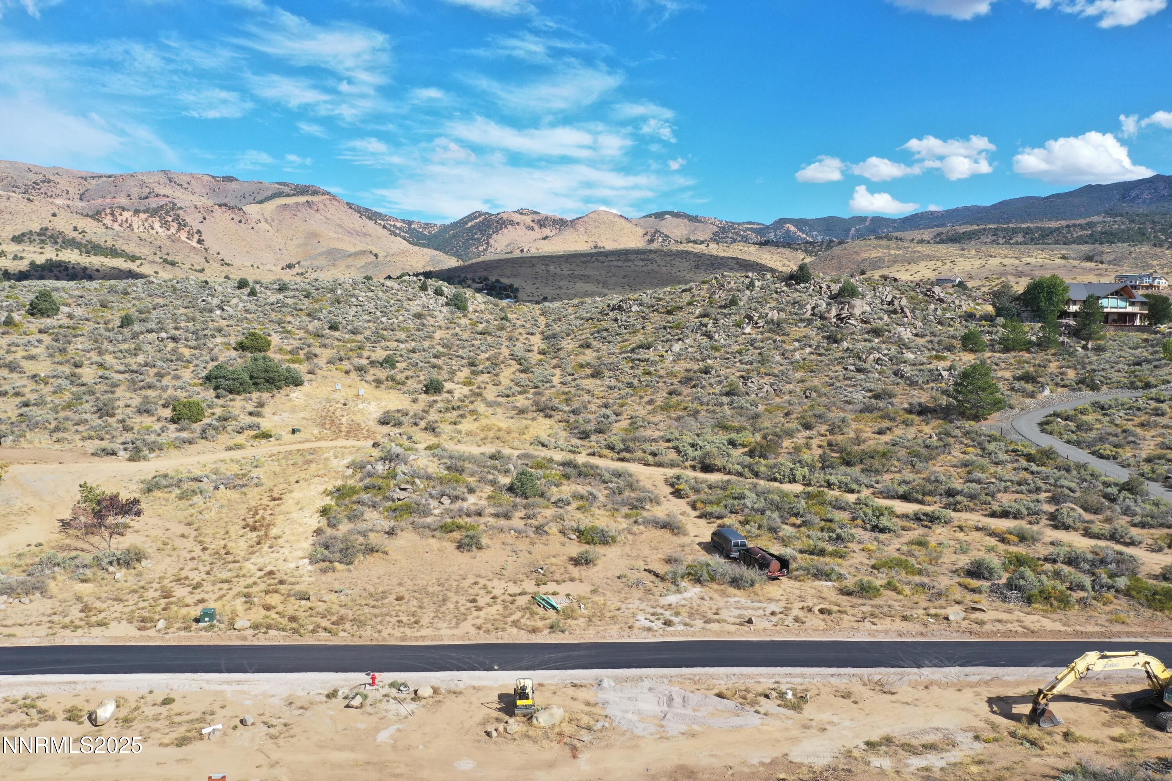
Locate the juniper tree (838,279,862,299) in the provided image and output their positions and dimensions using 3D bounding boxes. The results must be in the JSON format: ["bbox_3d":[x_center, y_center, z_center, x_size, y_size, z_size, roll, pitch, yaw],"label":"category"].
[{"bbox_3d":[62.092,-23.928,215.000,5.222,4.861,4.961,0,5,0],"label":"juniper tree"}]

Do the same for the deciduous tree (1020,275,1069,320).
[{"bbox_3d":[100.653,-20.299,200.000,9.903,10.049,9.407,0,5,0],"label":"deciduous tree"}]

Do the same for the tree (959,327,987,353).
[{"bbox_3d":[77.243,-10.059,182.000,5.101,5.121,4.846,0,5,0],"label":"tree"}]

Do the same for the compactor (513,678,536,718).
[{"bbox_3d":[-3.858,19.036,57.300,1.280,2.229,2.500,0,5,-5],"label":"compactor"}]

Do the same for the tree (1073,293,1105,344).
[{"bbox_3d":[105.333,-15.067,191.000,6.245,10.557,5.933,0,5,0],"label":"tree"}]

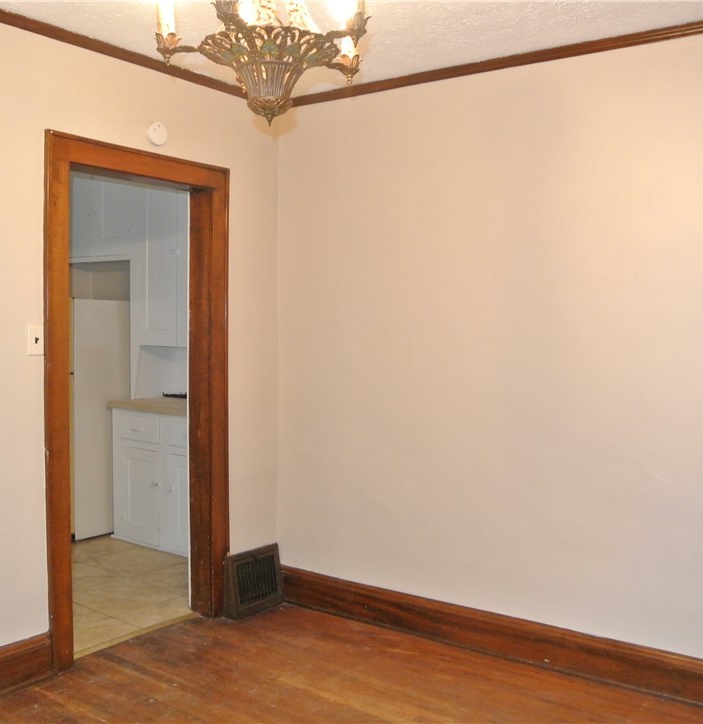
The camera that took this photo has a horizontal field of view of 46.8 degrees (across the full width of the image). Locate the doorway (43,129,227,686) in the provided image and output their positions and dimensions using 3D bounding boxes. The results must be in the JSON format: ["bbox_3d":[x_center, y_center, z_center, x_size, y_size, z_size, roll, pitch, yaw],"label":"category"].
[{"bbox_3d":[-0.940,0.160,3.592,0.150,2.135,0.990,2,3,36],"label":"doorway"}]

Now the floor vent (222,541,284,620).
[{"bbox_3d":[-0.496,1.087,4.022,0.143,0.265,0.345,2,3,36],"label":"floor vent"}]

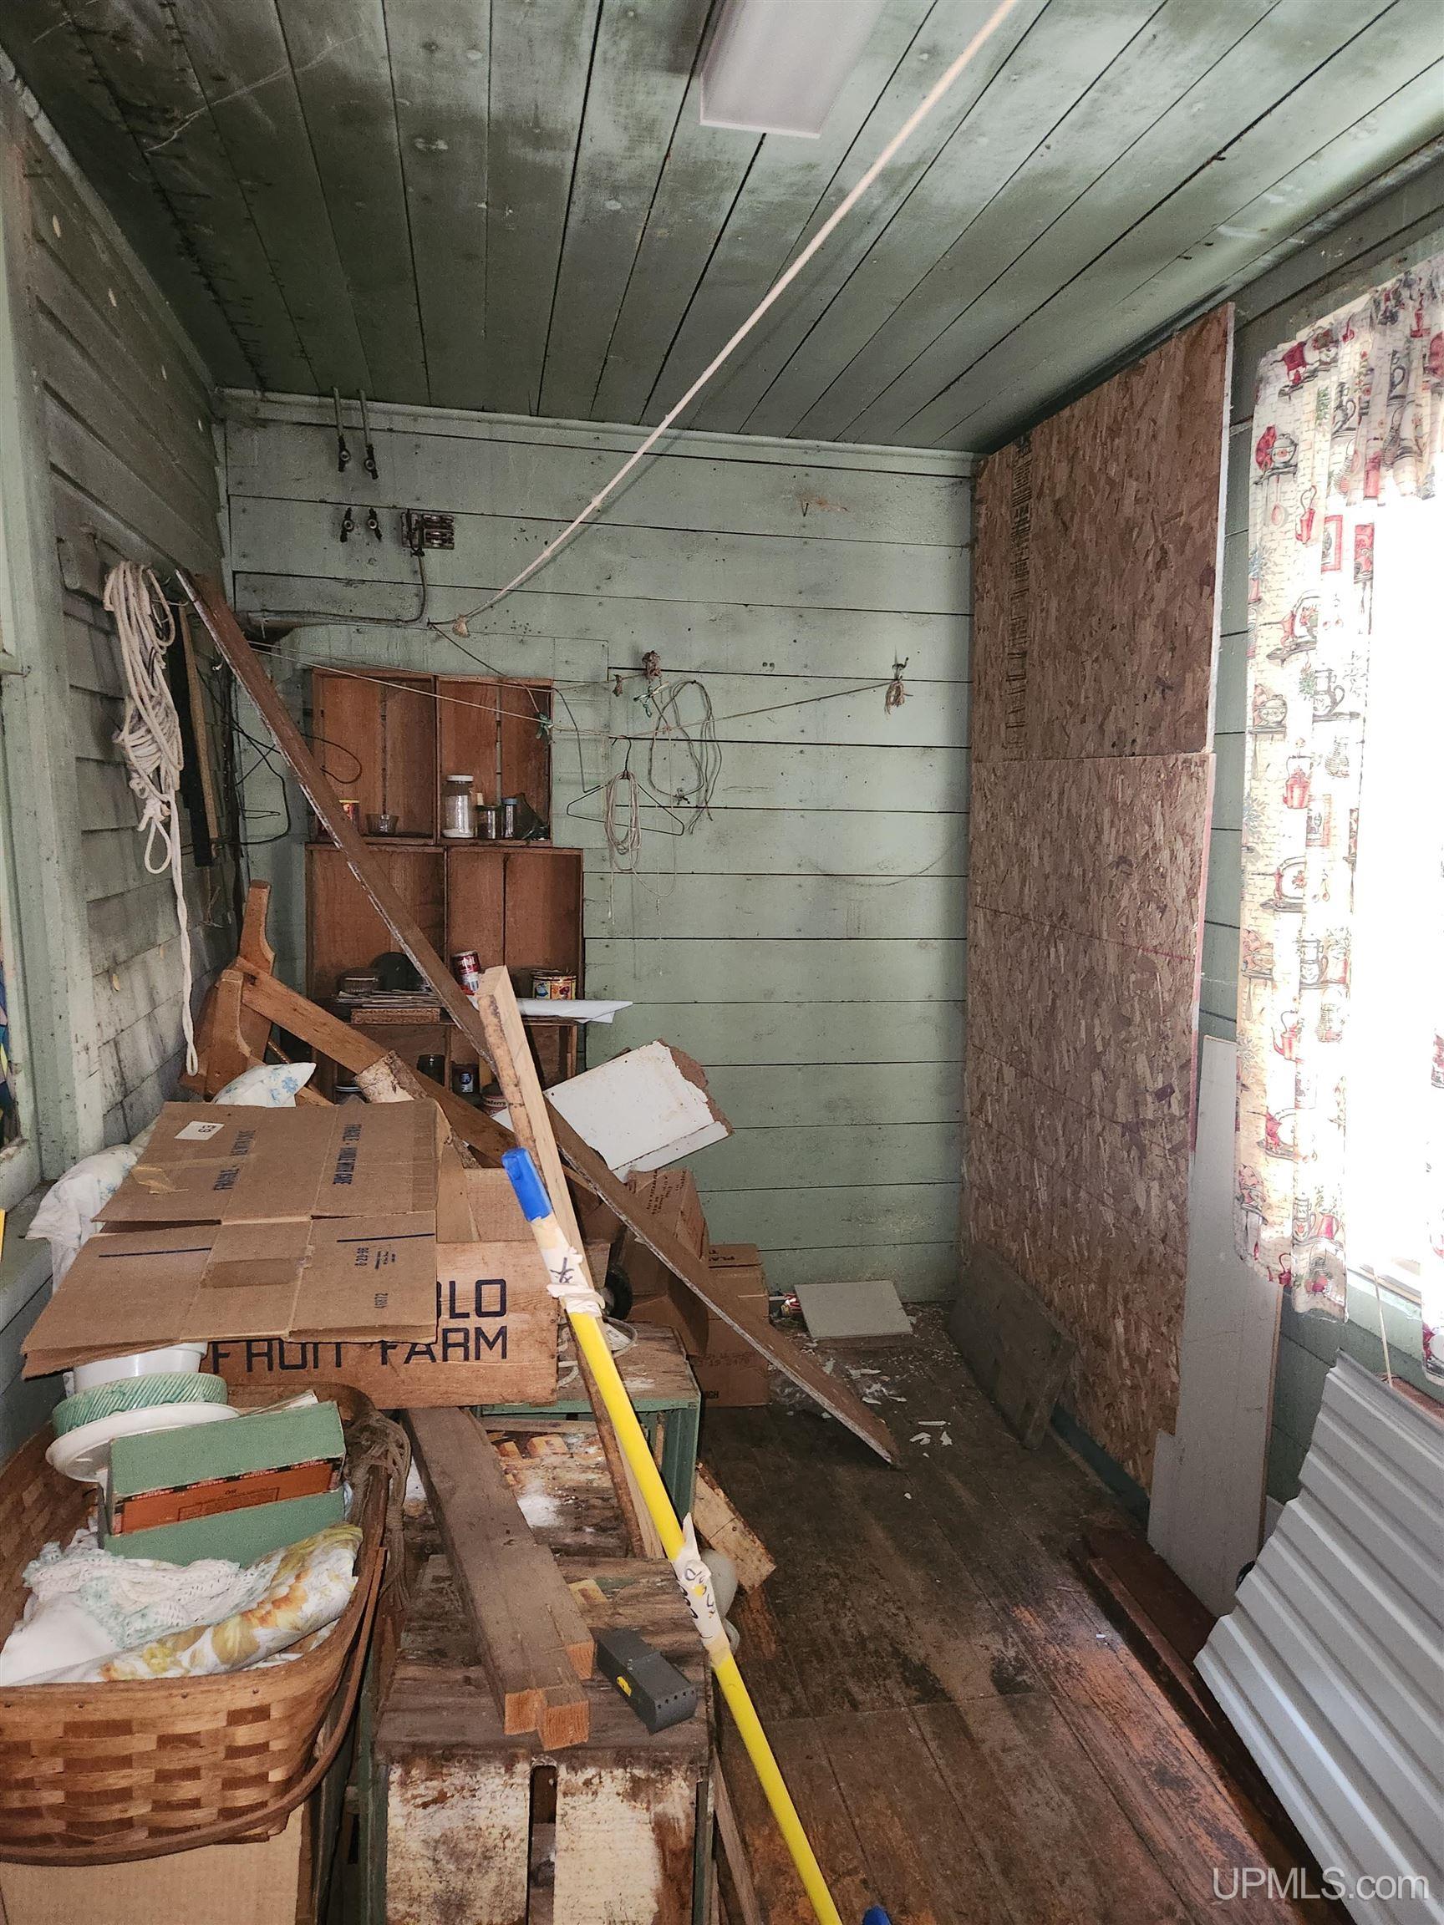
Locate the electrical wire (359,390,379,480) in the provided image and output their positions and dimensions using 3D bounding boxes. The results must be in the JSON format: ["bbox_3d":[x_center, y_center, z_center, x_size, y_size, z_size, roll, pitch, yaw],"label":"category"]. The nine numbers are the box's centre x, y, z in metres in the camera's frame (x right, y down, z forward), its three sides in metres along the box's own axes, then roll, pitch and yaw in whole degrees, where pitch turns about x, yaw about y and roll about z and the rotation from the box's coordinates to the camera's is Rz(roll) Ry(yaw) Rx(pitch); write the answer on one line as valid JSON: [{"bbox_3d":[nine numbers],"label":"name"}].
[{"bbox_3d":[-0.880,-1.311,3.189,0.046,0.207,0.055,0,7,-11],"label":"electrical wire"}]

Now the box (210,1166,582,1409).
[{"bbox_3d":[-0.588,0.560,2.230,0.600,0.270,0.390,0,7,-8],"label":"box"}]

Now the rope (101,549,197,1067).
[{"bbox_3d":[-0.977,-0.226,2.205,0.110,0.860,0.180,0,7,-11],"label":"rope"}]

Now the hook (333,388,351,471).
[{"bbox_3d":[-0.941,-1.306,3.153,0.045,0.180,0.100,0,7,-11],"label":"hook"}]

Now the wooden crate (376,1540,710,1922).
[{"bbox_3d":[-0.215,1.052,1.584,0.349,0.450,0.347,1,7,-3],"label":"wooden crate"}]

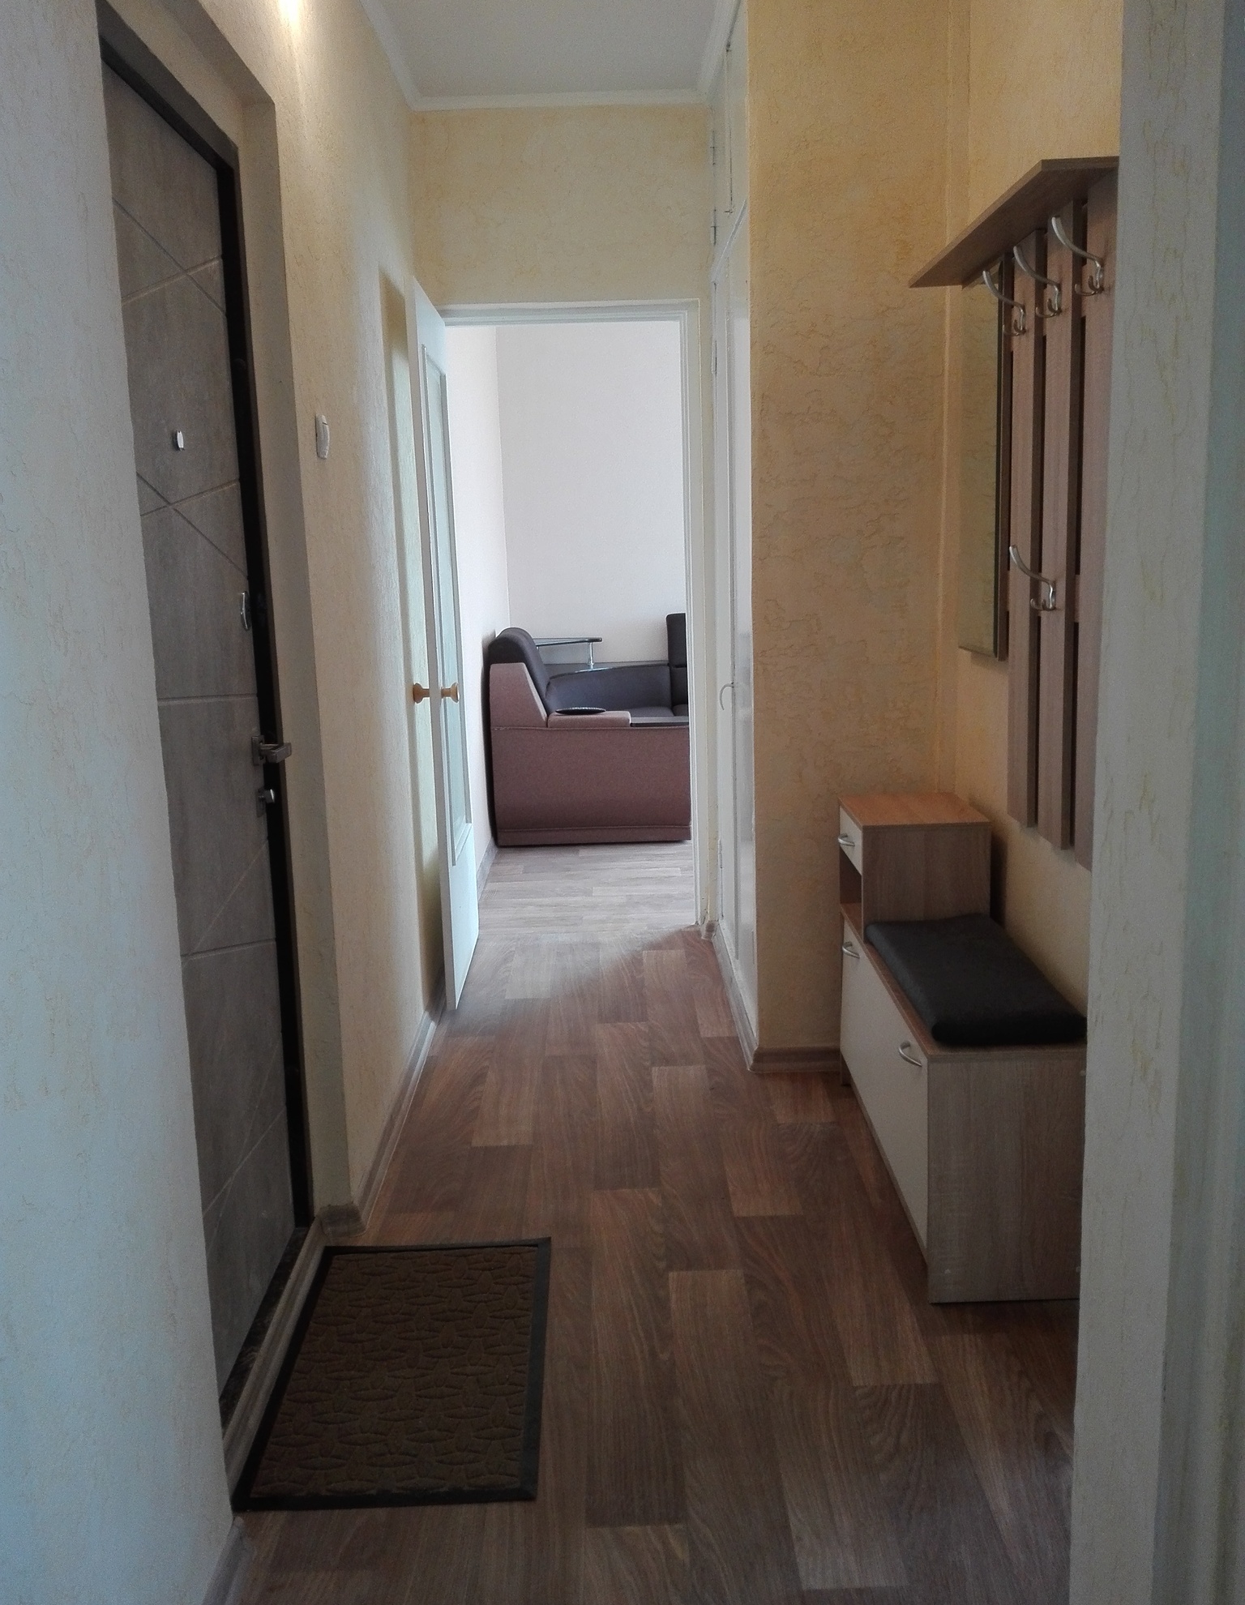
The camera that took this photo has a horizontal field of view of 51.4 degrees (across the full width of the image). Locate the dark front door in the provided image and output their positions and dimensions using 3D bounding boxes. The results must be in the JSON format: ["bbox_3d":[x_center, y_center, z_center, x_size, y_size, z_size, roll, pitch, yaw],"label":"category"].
[{"bbox_3d":[-0.677,-0.064,1.948,0.060,1.930,0.800,-2,10,0],"label":"dark front door"}]

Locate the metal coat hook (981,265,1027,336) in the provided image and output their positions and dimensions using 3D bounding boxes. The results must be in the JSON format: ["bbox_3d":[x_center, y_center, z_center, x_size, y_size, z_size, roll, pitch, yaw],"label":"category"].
[{"bbox_3d":[0.708,-0.936,2.409,0.084,0.120,0.052,-2,10,0],"label":"metal coat hook"}]

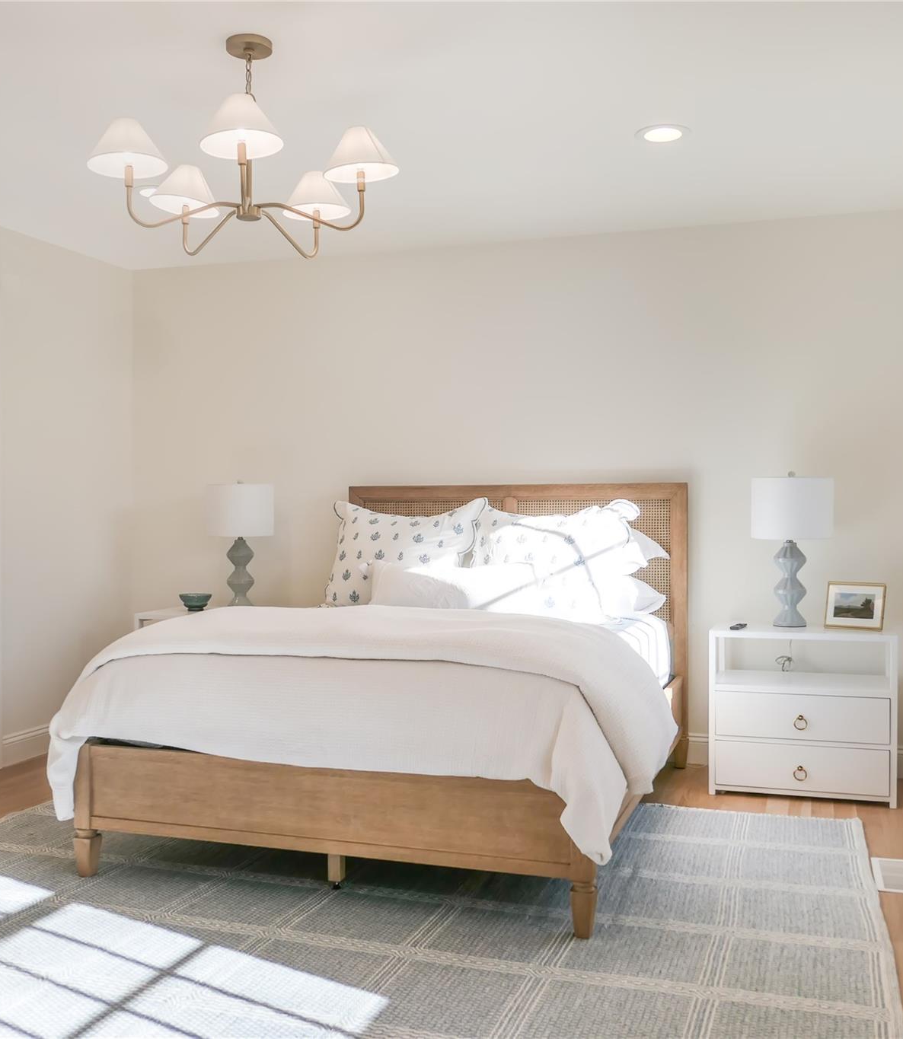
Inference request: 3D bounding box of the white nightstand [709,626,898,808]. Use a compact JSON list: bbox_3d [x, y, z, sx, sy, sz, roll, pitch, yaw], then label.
[{"bbox_3d":[1.466,0.792,4.354,0.713,0.671,0.431,0,0,19],"label":"white nightstand"}]

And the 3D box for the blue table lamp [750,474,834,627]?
[{"bbox_3d":[1.424,0.135,4.366,0.333,0.645,0.333,0,0,19],"label":"blue table lamp"}]

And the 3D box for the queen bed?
[{"bbox_3d":[-0.071,0.486,4.030,1.790,1.282,2.114,0,0,19],"label":"queen bed"}]

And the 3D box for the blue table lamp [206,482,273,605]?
[{"bbox_3d":[-1.055,0.130,5.197,0.333,0.645,0.333,0,0,0],"label":"blue table lamp"}]

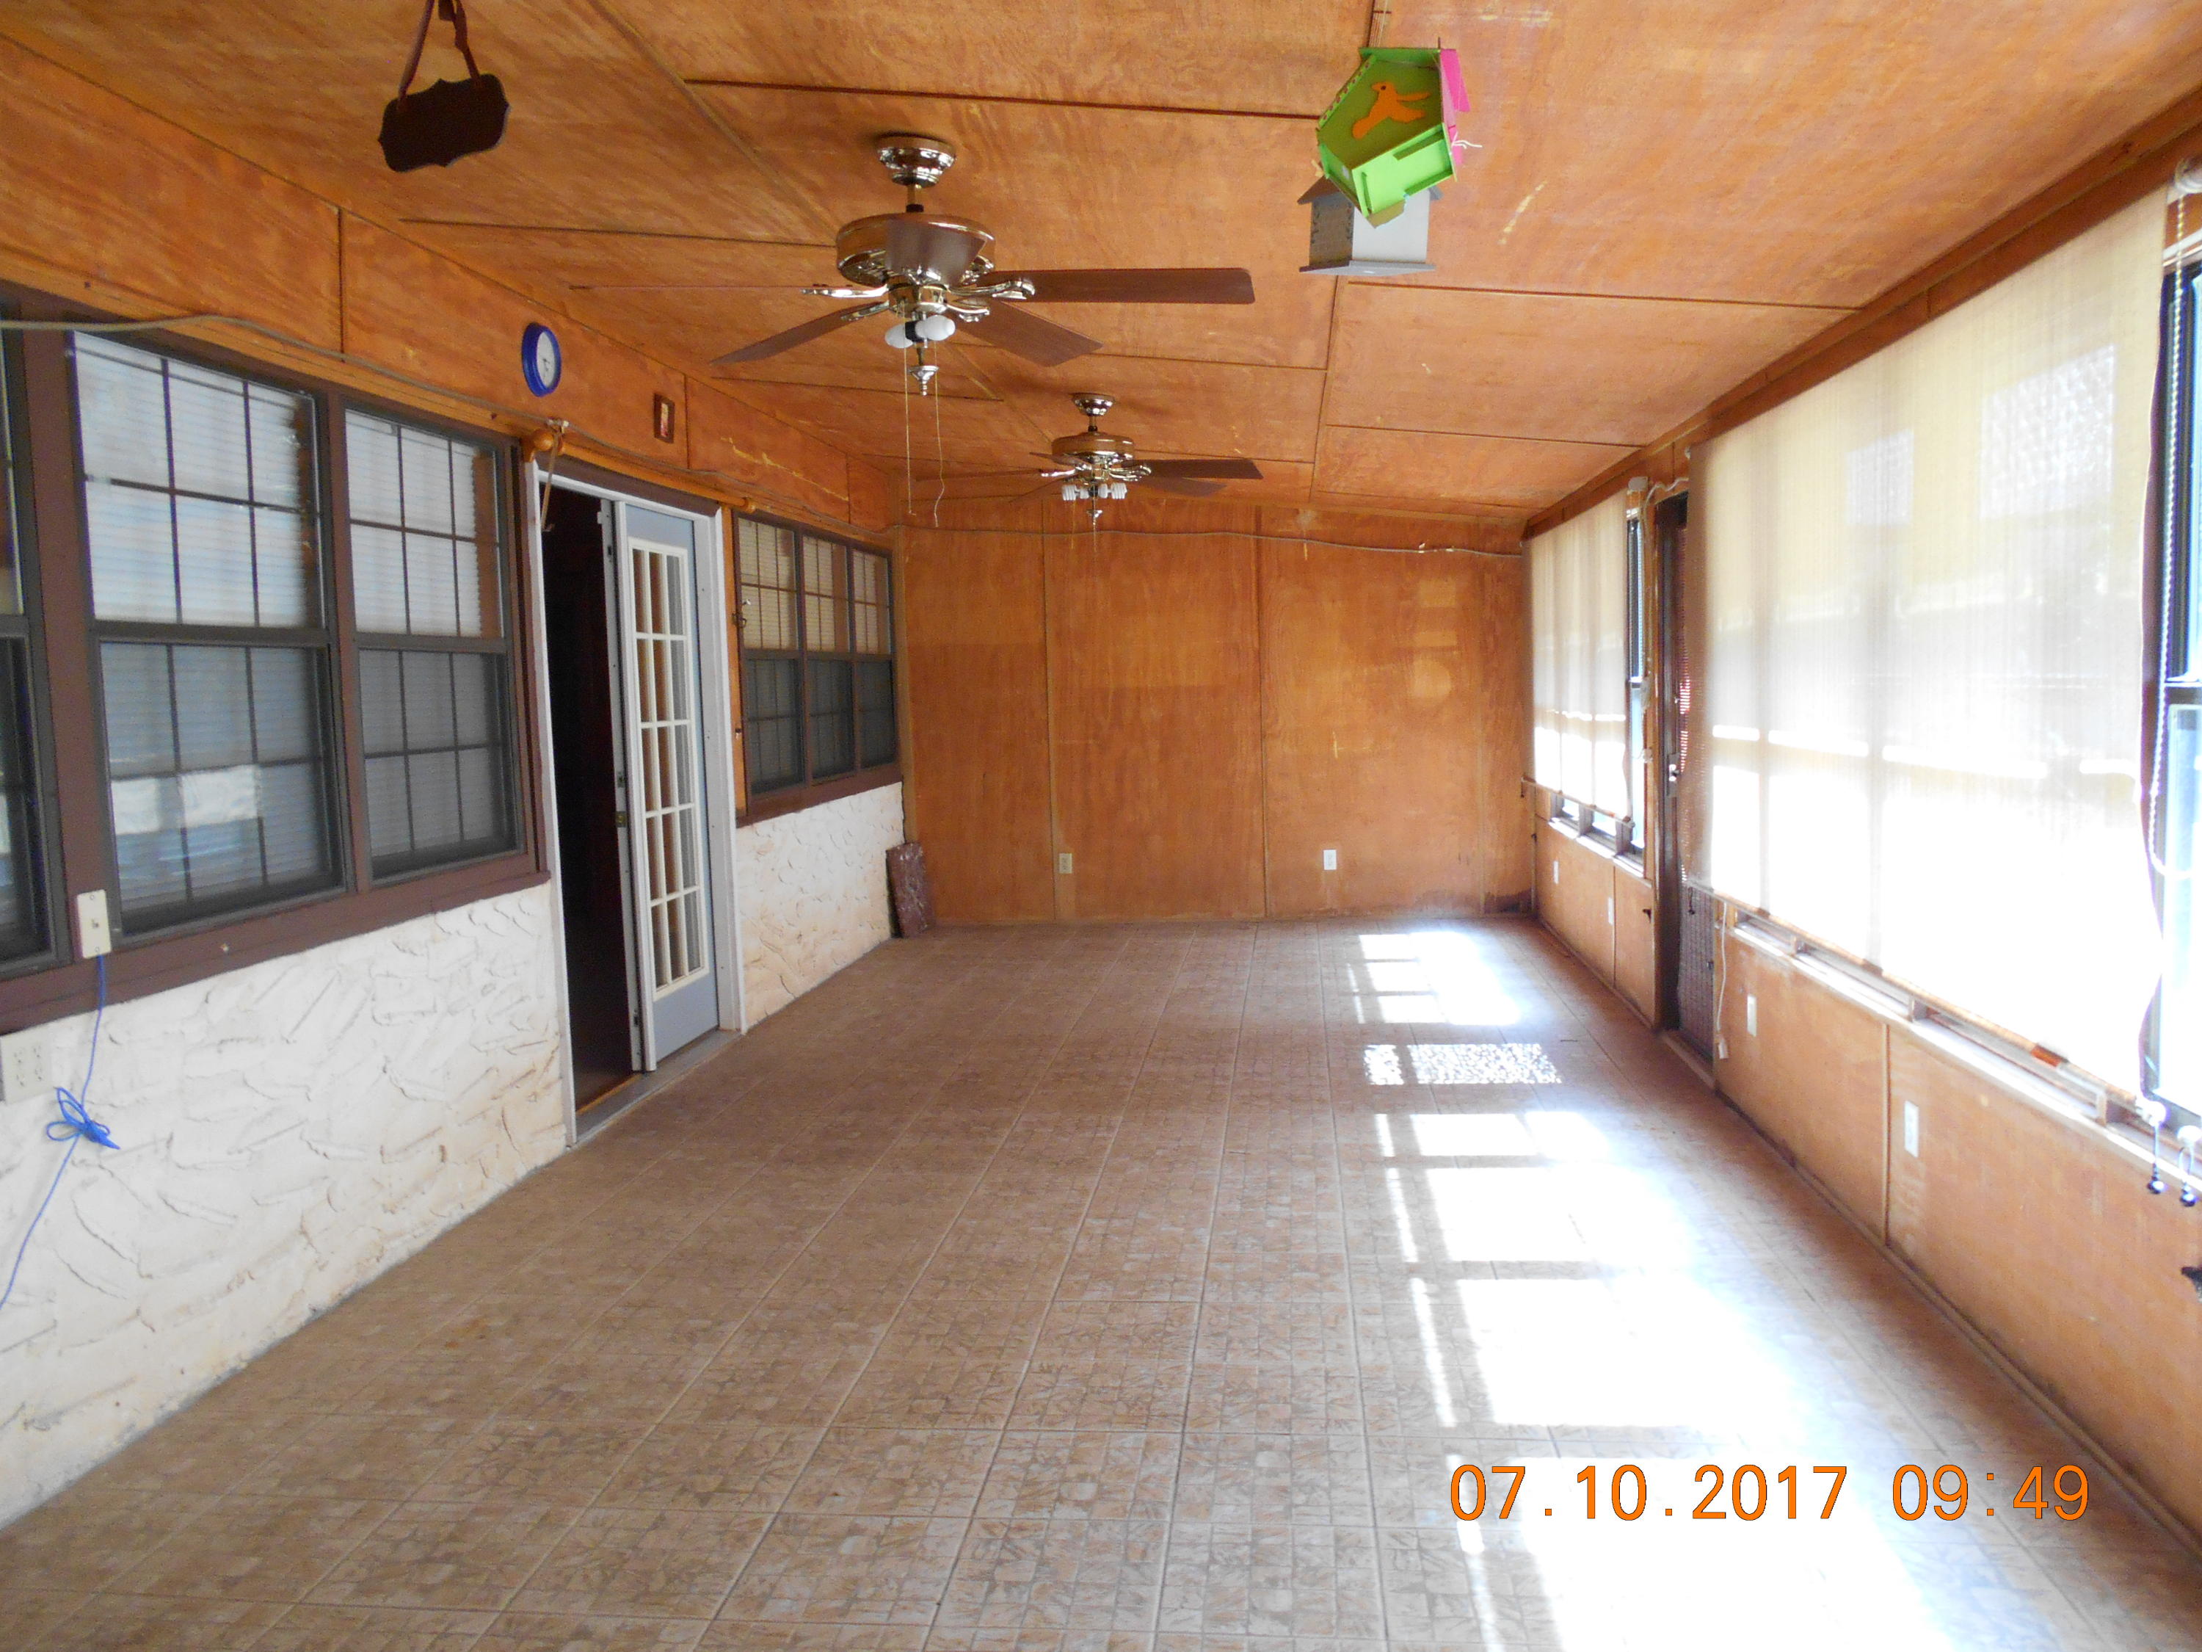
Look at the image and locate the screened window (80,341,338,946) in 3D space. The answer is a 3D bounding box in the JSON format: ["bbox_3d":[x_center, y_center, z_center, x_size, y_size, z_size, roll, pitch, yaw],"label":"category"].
[{"bbox_3d":[-1.871,-0.382,3.547,0.070,1.163,0.741,-1,5,6],"label":"screened window"}]

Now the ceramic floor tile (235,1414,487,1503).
[{"bbox_3d":[-1.363,1.175,3.067,0.330,0.010,0.322,-1,5,6],"label":"ceramic floor tile"}]

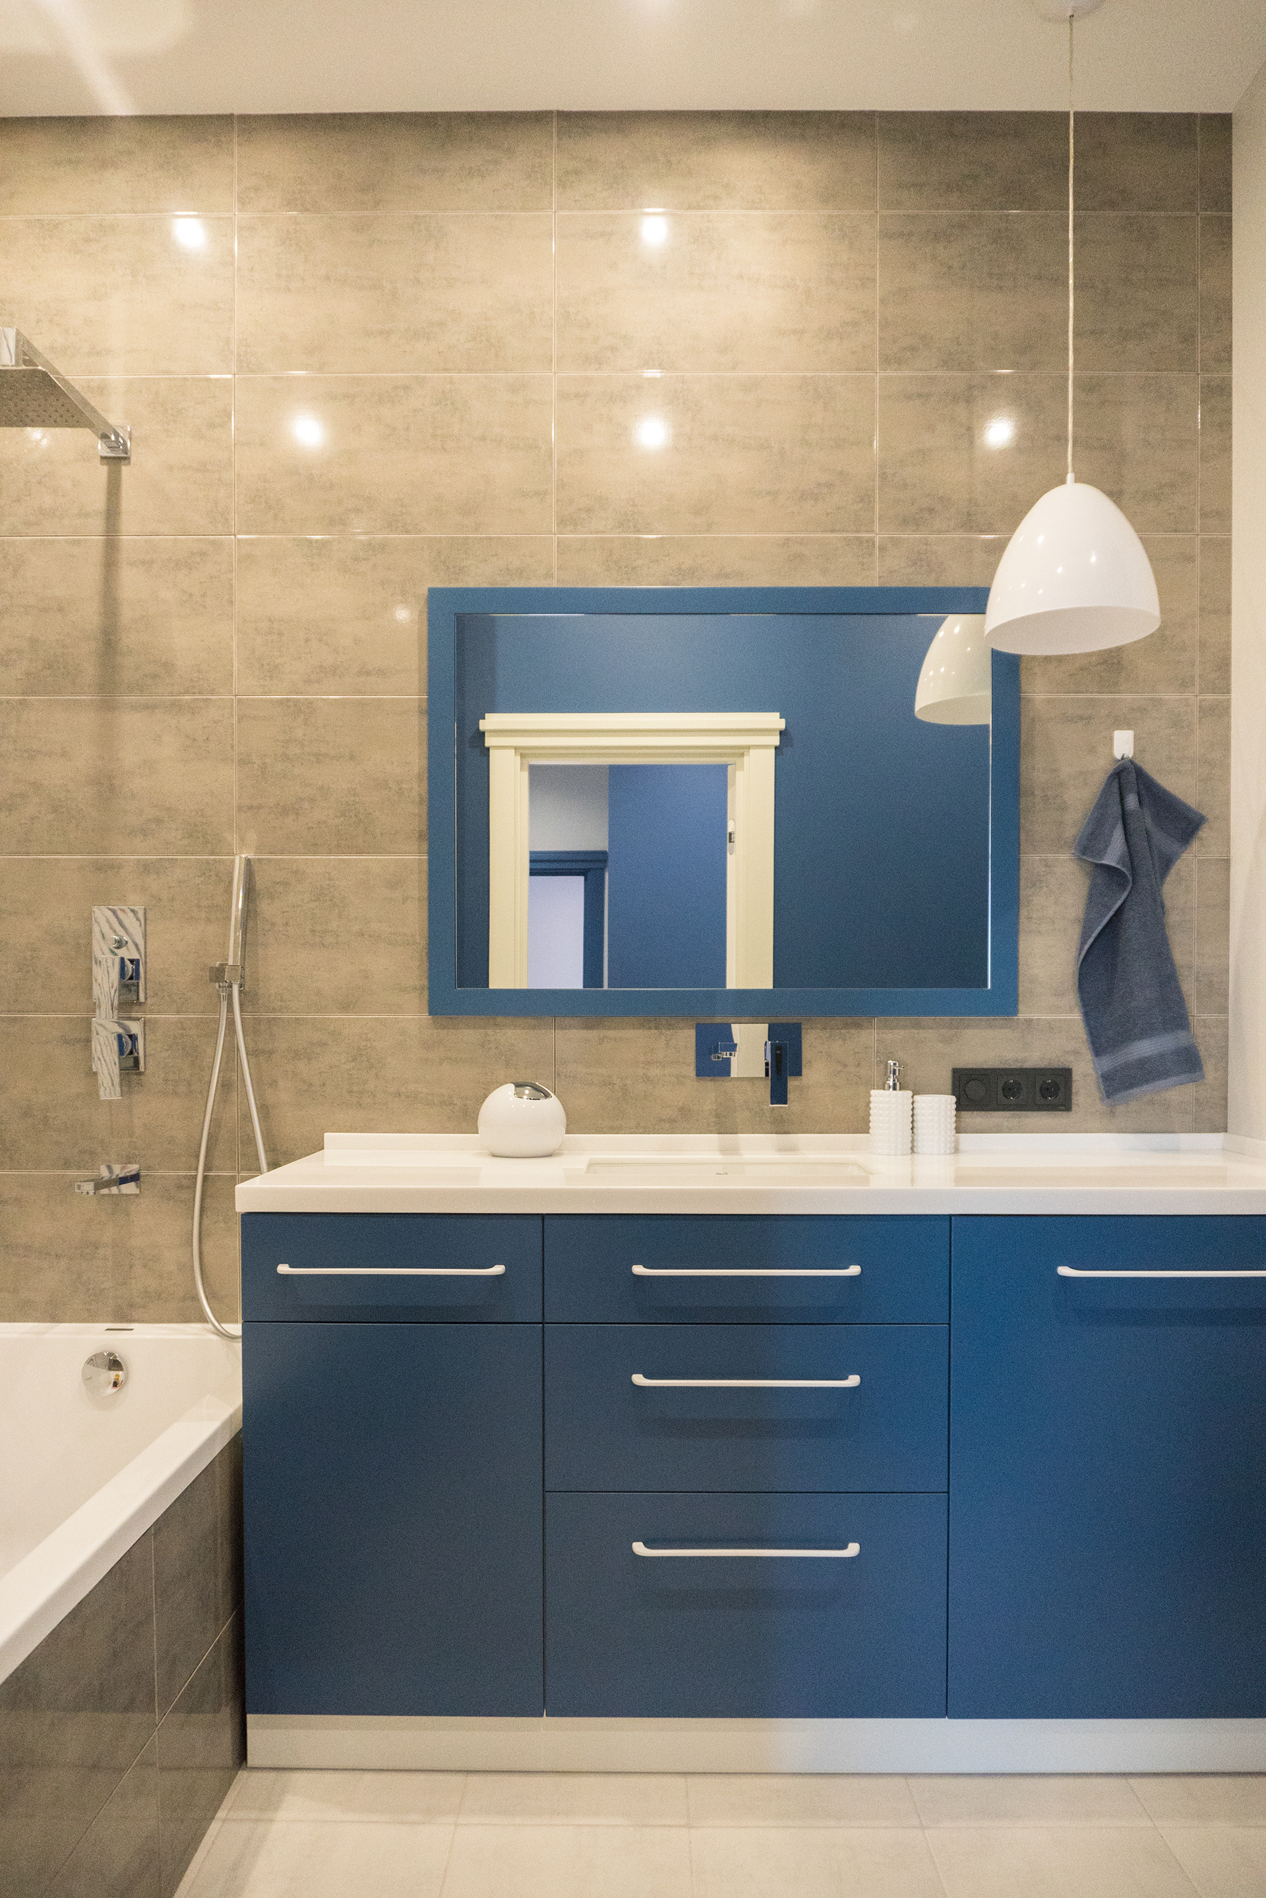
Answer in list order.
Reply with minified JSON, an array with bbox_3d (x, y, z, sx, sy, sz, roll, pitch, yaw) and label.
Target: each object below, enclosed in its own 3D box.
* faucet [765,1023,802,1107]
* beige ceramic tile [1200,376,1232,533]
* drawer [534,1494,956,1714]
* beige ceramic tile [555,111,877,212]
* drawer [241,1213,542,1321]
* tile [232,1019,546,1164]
[{"bbox_3d":[0.271,0.210,2.320,0.067,0.150,0.080,0,0,0],"label":"faucet"},{"bbox_3d":[1.090,-0.925,2.374,0.062,0.297,0.012,0,1,0],"label":"beige ceramic tile"},{"bbox_3d":[0.167,0.961,2.045,0.590,0.332,0.380,0,0,0],"label":"drawer"},{"bbox_3d":[0.155,-1.471,2.373,0.600,0.187,0.012,0,1,0],"label":"beige ceramic tile"},{"bbox_3d":[-0.353,0.468,2.045,0.441,0.155,0.380,0,0,0],"label":"drawer"},{"bbox_3d":[-0.446,0.275,2.385,0.597,0.295,0.010,0,0,0],"label":"tile"}]

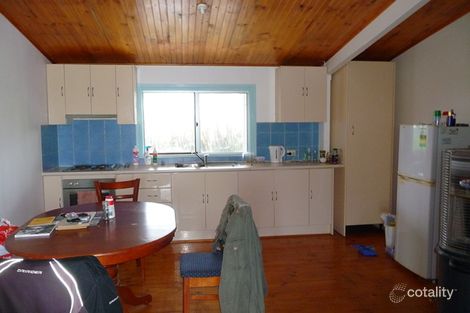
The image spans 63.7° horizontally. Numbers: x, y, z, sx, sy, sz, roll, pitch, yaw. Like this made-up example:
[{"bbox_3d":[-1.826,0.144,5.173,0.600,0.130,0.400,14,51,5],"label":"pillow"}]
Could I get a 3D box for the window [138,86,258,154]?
[{"bbox_3d":[-0.491,-0.484,5.120,1.560,0.945,0.100,-1,5,-7],"label":"window"}]

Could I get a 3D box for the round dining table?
[{"bbox_3d":[-0.938,0.837,2.703,1.090,0.755,1.450,-2,5,-12],"label":"round dining table"}]

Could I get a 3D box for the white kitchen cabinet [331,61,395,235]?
[{"bbox_3d":[1.669,-0.107,5.049,0.610,2.166,0.610,-1,5,-7],"label":"white kitchen cabinet"}]

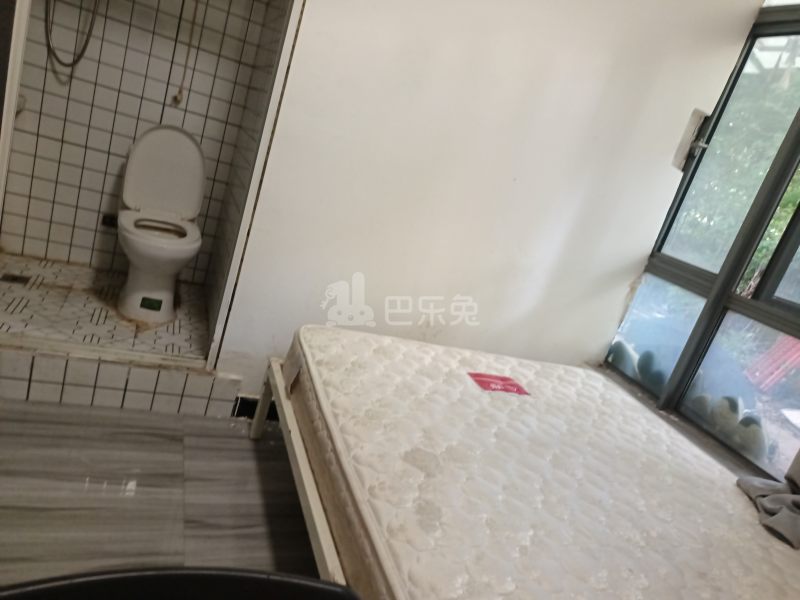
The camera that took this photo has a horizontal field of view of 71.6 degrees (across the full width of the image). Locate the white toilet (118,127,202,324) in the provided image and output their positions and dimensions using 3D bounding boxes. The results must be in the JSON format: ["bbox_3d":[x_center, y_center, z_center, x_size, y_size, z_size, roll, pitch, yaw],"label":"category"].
[{"bbox_3d":[-1.104,-0.359,2.554,0.370,0.815,0.660,9,18,-30],"label":"white toilet"}]

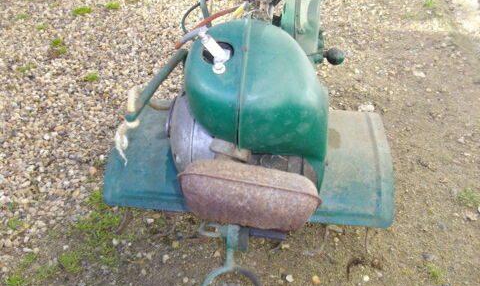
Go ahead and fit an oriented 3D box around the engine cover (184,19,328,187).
[{"bbox_3d":[0.043,-0.091,1.081,0.257,0.242,0.276,4,38,5],"label":"engine cover"}]

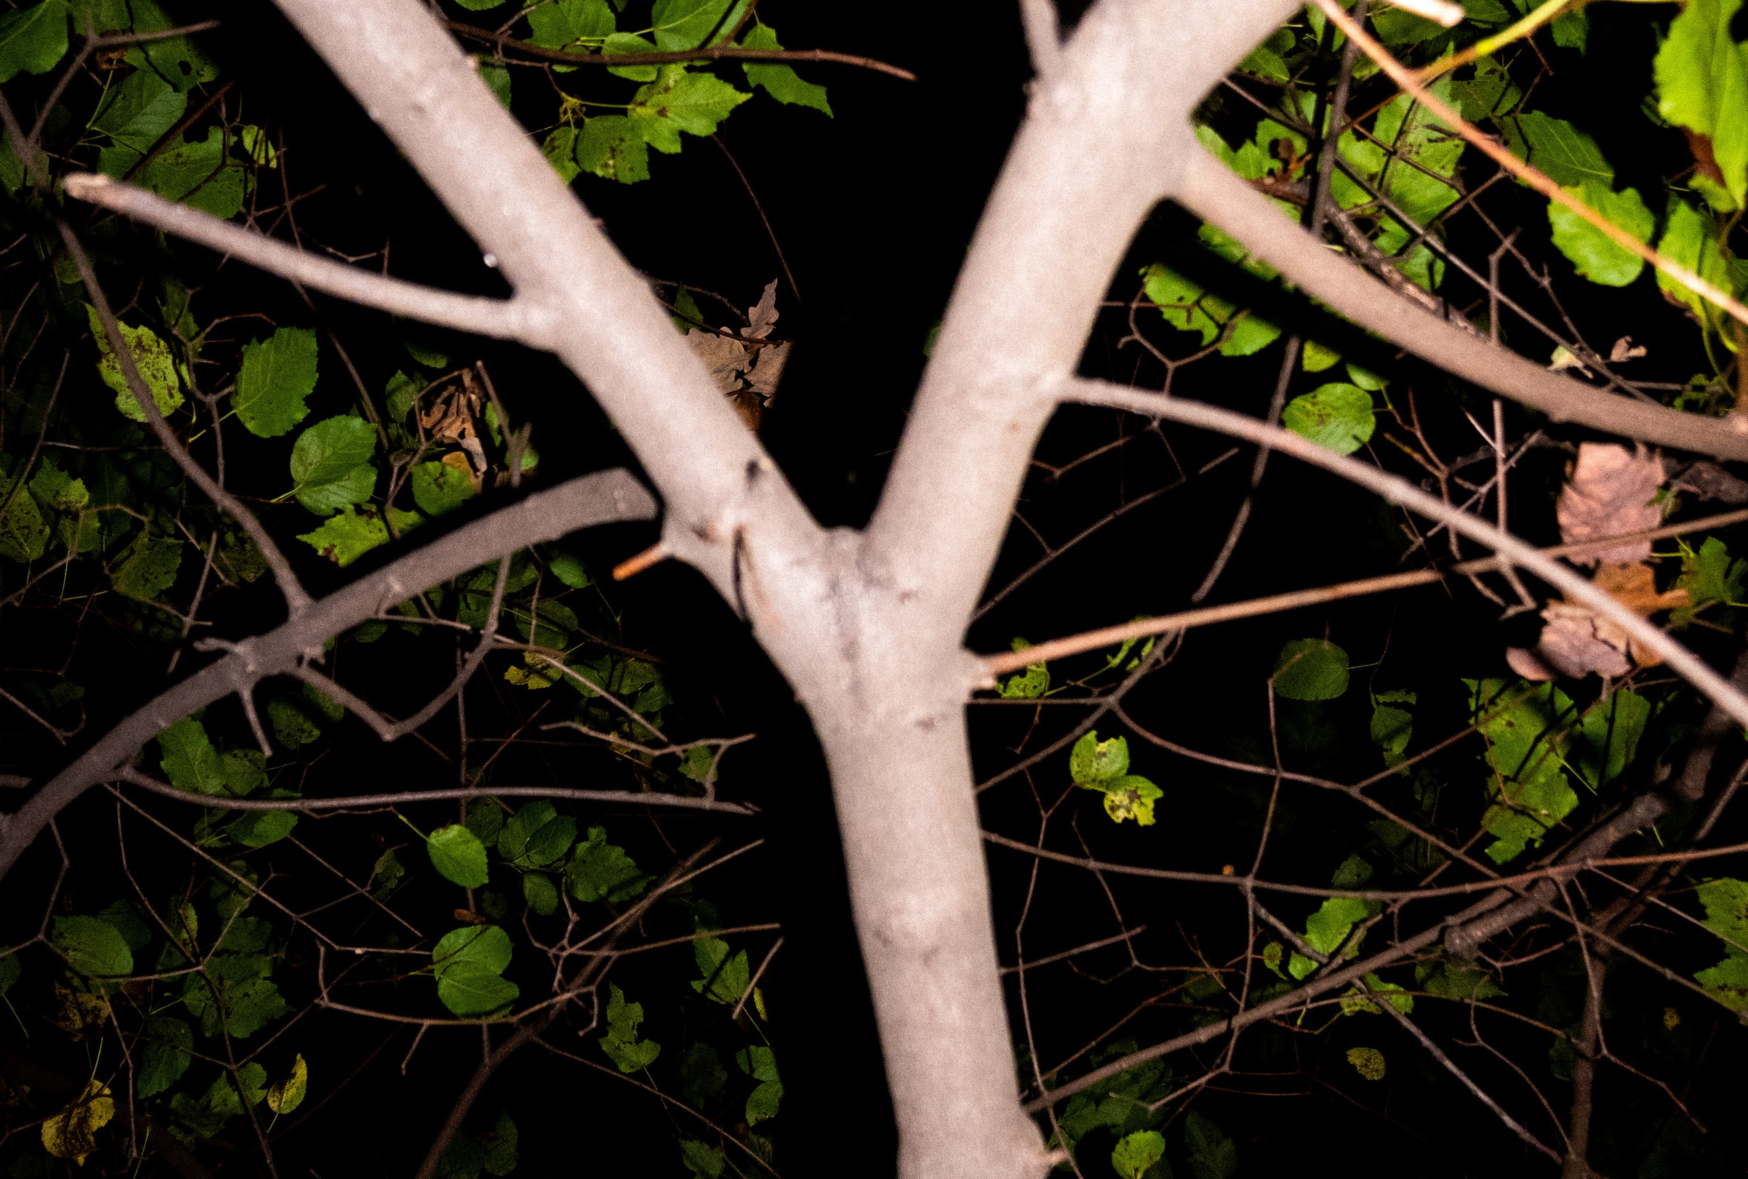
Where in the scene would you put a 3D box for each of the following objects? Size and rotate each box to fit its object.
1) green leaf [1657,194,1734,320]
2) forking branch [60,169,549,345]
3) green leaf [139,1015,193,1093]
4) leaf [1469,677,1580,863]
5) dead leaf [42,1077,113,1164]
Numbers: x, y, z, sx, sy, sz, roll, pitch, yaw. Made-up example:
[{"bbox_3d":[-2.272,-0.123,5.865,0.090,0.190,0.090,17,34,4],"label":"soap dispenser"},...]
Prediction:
[{"bbox_3d":[0.402,-0.163,0.820,0.038,0.063,0.020,-25,-8,-17],"label":"green leaf"},{"bbox_3d":[-0.267,-0.160,0.800,0.227,0.026,0.022,14,-3,-10],"label":"forking branch"},{"bbox_3d":[-0.803,0.529,1.900,0.063,0.092,0.019,12,-30,-16],"label":"green leaf"},{"bbox_3d":[0.524,0.145,1.350,0.093,0.158,0.026,-6,-20,18],"label":"leaf"},{"bbox_3d":[-0.784,0.524,1.650,0.071,0.088,0.021,12,-32,-18],"label":"dead leaf"}]

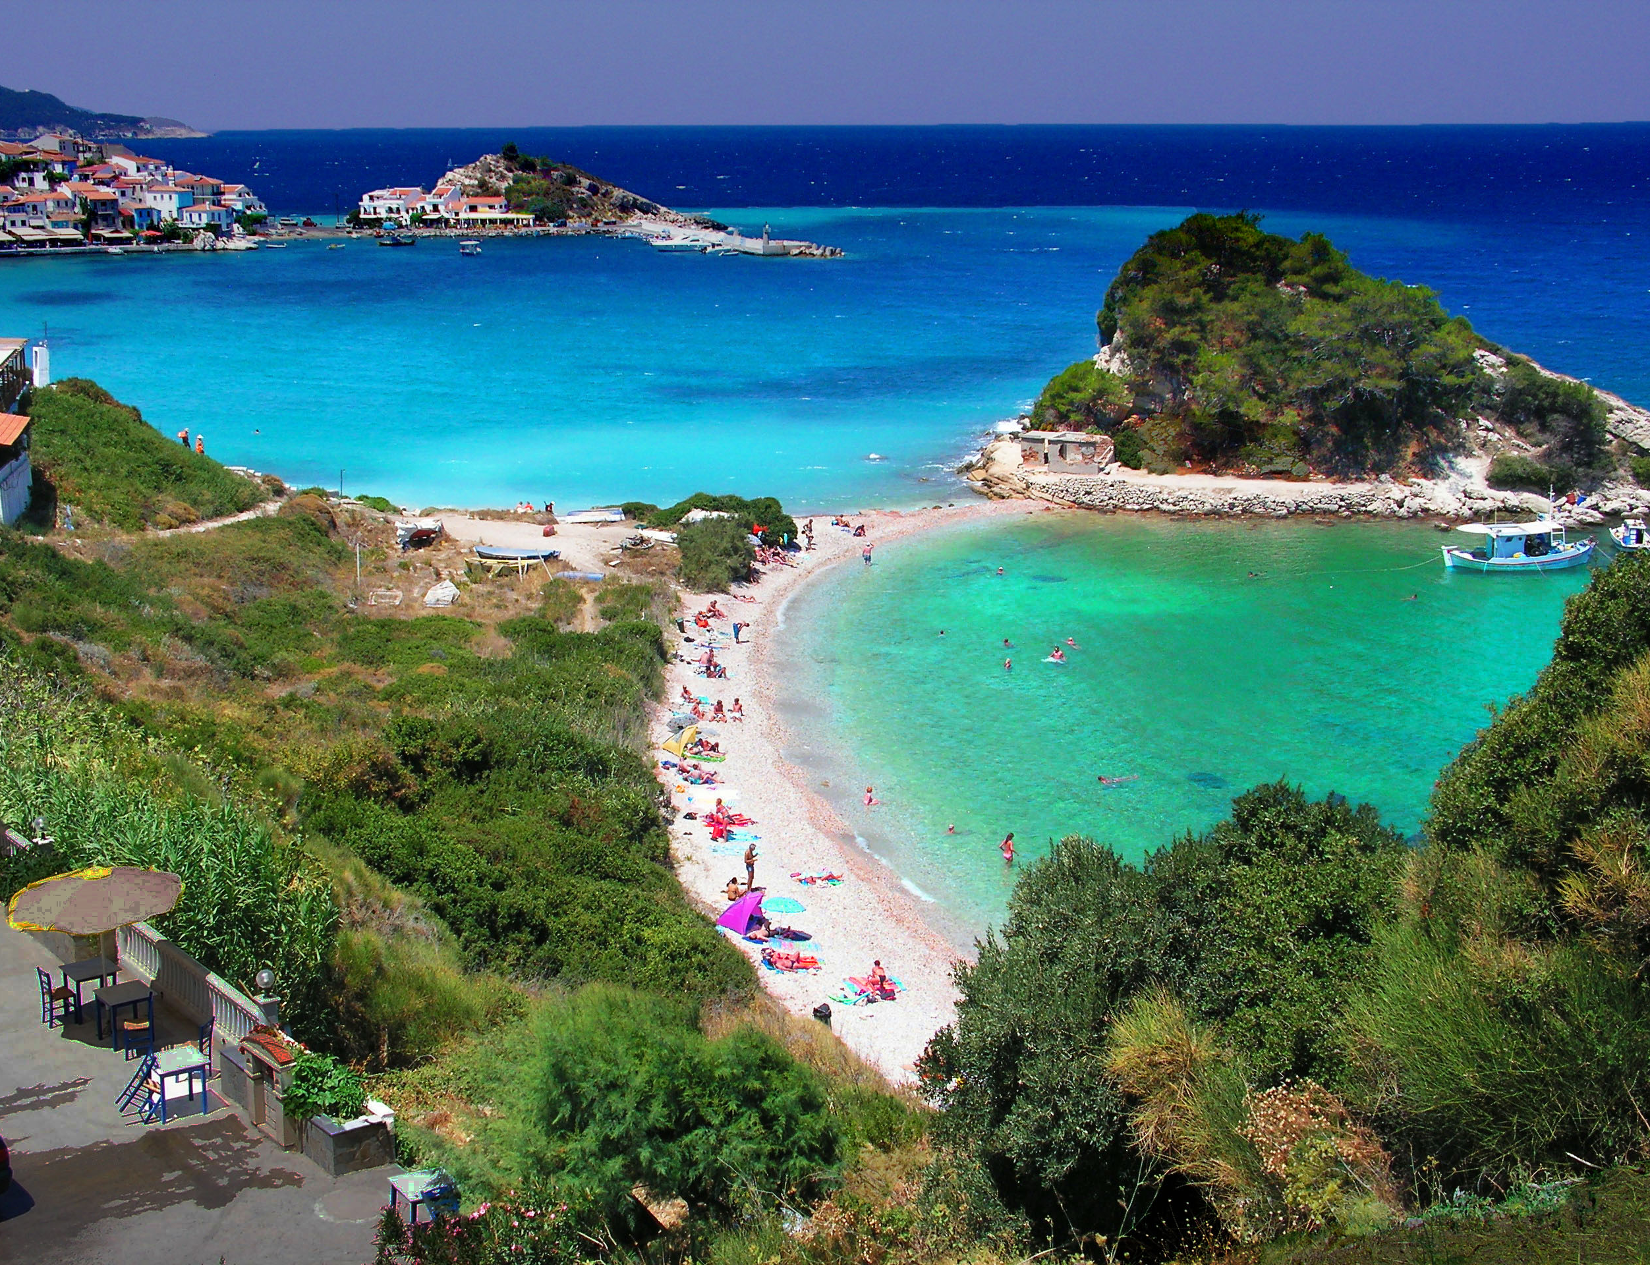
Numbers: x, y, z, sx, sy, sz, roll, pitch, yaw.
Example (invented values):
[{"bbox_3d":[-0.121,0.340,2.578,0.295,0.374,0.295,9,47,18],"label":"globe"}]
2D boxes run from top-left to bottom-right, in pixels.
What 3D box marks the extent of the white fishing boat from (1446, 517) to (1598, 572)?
[{"bbox_3d":[44.177,-5.556,136.198,9.300,3.200,3.100,-2,14,-8],"label":"white fishing boat"}]

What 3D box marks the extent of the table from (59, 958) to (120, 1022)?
[{"bbox_3d":[-11.163,5.474,32.673,0.690,0.750,0.690,-12,18,-40],"label":"table"}]

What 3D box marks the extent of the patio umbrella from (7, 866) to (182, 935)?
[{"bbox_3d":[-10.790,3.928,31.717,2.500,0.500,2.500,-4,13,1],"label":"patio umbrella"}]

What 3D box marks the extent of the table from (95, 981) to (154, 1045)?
[{"bbox_3d":[-10.311,5.691,31.716,0.690,0.750,0.690,-11,17,-37],"label":"table"}]

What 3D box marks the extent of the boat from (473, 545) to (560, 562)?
[{"bbox_3d":[-18.607,-4.624,129.537,5.200,0.850,1.700,4,14,16],"label":"boat"}]

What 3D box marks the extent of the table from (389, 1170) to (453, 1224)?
[{"bbox_3d":[-4.792,7.004,25.922,0.690,0.750,0.690,-9,16,-32],"label":"table"}]

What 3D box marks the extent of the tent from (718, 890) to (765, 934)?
[{"bbox_3d":[-2.880,9.506,73.825,1.400,1.170,1.700,5,15,22],"label":"tent"}]

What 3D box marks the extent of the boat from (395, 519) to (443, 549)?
[{"bbox_3d":[-25.334,-6.257,133.350,2.100,1.300,4.000,-6,15,-24],"label":"boat"}]

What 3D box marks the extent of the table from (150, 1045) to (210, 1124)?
[{"bbox_3d":[-8.862,6.222,29.399,0.690,0.750,0.690,-10,17,-37],"label":"table"}]

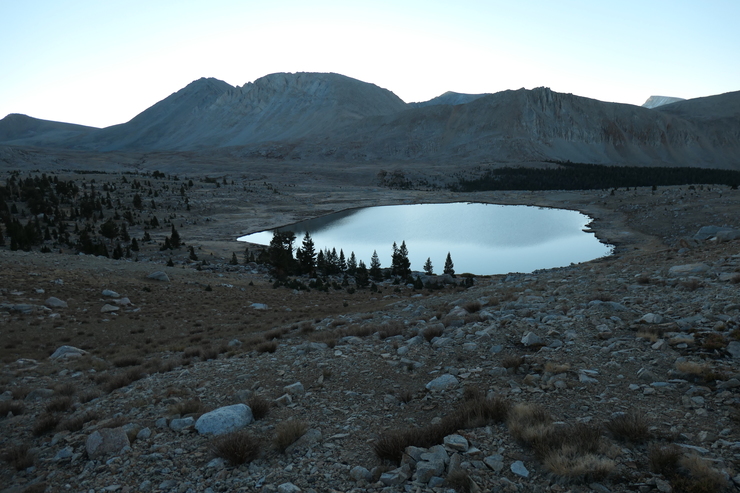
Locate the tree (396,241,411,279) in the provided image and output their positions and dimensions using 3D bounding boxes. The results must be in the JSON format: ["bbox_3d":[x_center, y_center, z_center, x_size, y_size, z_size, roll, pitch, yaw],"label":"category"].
[{"bbox_3d":[7.472,2.899,110.000,3.200,8.600,3.000,0,11,0],"label":"tree"}]

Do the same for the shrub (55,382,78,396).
[{"bbox_3d":[-5.635,2.646,9.127,0.395,0.223,0.346,0,11,0],"label":"shrub"}]

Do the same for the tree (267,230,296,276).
[{"bbox_3d":[-18.841,1.490,105.000,6.195,9.905,5.429,0,11,0],"label":"tree"}]

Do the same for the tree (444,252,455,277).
[{"bbox_3d":[18.053,4.088,112.000,2.300,5.500,2.300,0,11,0],"label":"tree"}]

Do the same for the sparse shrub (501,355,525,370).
[{"bbox_3d":[1.705,1.388,5.900,0.290,0.180,0.270,3,11,17],"label":"sparse shrub"}]

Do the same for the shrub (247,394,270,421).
[{"bbox_3d":[-1.090,1.567,4.800,0.260,0.250,0.260,-2,11,-14],"label":"shrub"}]

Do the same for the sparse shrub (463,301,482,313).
[{"bbox_3d":[2.494,1.460,12.000,0.480,0.280,0.420,0,11,0],"label":"sparse shrub"}]

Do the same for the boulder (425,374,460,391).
[{"bbox_3d":[0.826,1.572,5.700,0.380,0.150,0.270,0,11,0],"label":"boulder"}]

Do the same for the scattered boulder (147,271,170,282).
[{"bbox_3d":[-23.586,3.345,55.000,2.600,1.250,1.900,0,11,0],"label":"scattered boulder"}]

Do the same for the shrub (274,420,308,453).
[{"bbox_3d":[-0.629,1.522,3.950,0.280,0.250,0.270,-2,10,-10],"label":"shrub"}]

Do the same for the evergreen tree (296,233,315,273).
[{"bbox_3d":[-13.905,1.314,108.000,4.248,8.855,3.942,0,11,0],"label":"evergreen tree"}]

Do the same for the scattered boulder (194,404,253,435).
[{"bbox_3d":[-1.719,2.029,5.786,0.660,0.304,0.442,0,11,0],"label":"scattered boulder"}]

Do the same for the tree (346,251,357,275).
[{"bbox_3d":[-4.164,3.601,111.000,2.200,5.500,2.200,0,11,0],"label":"tree"}]

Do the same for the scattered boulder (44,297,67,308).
[{"bbox_3d":[-19.705,3.520,31.000,1.480,0.680,1.100,-7,12,-33],"label":"scattered boulder"}]

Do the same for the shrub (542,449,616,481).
[{"bbox_3d":[1.480,1.547,3.500,0.500,0.190,0.300,0,11,0],"label":"shrub"}]

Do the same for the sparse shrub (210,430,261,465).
[{"bbox_3d":[-1.077,1.610,3.950,0.380,0.230,0.340,0,11,0],"label":"sparse shrub"}]

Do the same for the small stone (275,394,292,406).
[{"bbox_3d":[-1.186,2.111,6.762,0.239,0.154,0.185,0,11,0],"label":"small stone"}]

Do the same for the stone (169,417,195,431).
[{"bbox_3d":[-1.835,1.723,4.800,0.260,0.125,0.190,-4,11,-22],"label":"stone"}]

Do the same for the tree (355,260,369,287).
[{"bbox_3d":[-1.164,3.875,70.000,2.000,3.700,2.000,0,10,-1],"label":"tree"}]

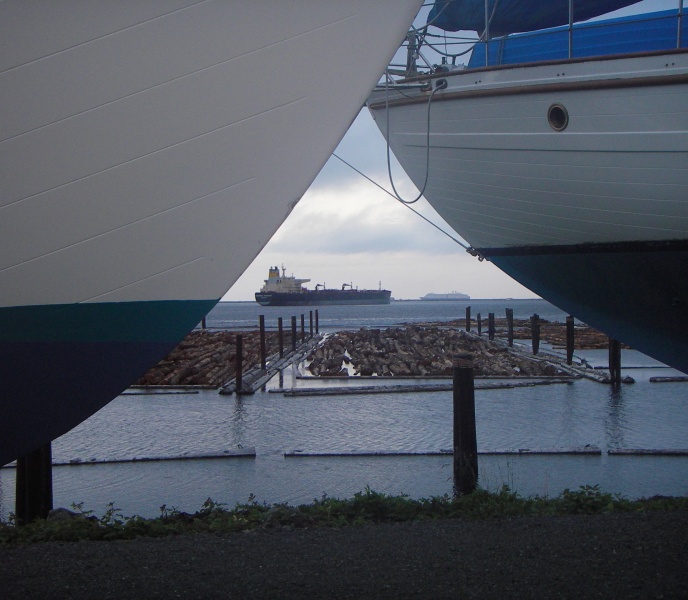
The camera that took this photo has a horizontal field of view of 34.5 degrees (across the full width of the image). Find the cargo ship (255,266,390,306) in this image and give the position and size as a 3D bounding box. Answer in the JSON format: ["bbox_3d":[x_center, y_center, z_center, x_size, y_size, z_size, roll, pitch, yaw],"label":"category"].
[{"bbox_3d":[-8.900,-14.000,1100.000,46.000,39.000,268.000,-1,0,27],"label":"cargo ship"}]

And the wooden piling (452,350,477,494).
[{"bbox_3d":[1.780,1.900,16.500,0.350,2.200,0.350,-1,0,0],"label":"wooden piling"}]

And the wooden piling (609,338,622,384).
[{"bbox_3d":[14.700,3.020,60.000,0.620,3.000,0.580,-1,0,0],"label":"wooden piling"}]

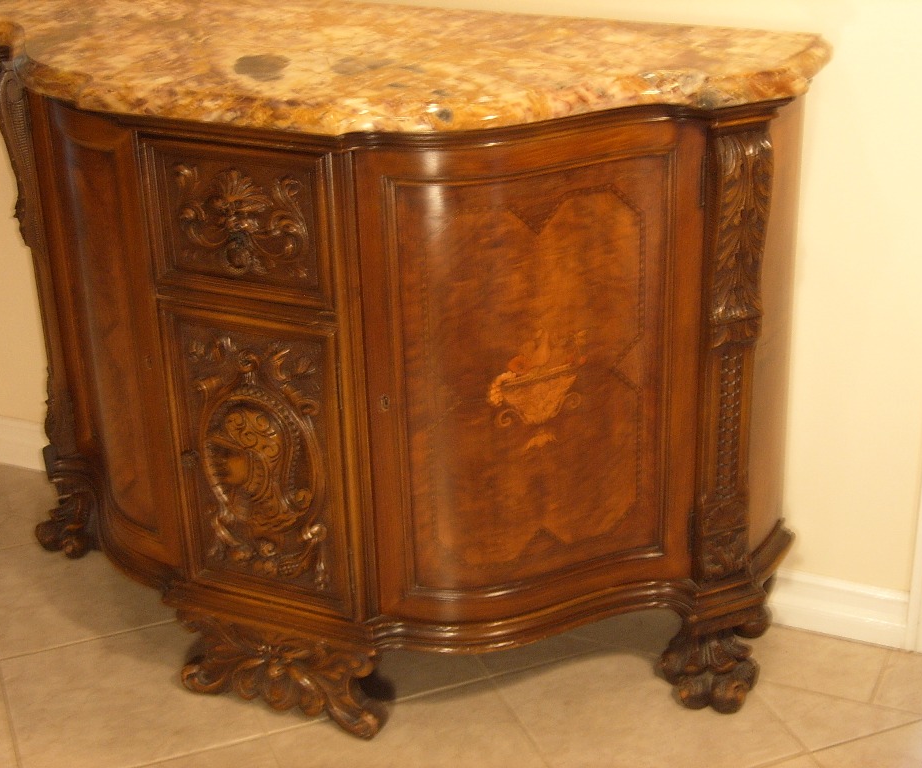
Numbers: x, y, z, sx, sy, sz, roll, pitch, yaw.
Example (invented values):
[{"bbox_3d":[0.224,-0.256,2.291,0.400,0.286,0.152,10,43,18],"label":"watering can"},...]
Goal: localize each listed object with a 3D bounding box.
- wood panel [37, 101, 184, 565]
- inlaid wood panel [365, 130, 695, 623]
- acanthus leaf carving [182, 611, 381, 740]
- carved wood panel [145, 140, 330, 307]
[{"bbox_3d":[-0.525,-0.098,2.327,0.069,0.641,0.431,-16,28,-27],"label":"wood panel"},{"bbox_3d":[0.097,0.004,2.064,0.431,0.641,0.069,-6,25,-9],"label":"inlaid wood panel"},{"bbox_3d":[-0.243,0.380,2.293,0.337,0.155,0.083,9,27,23],"label":"acanthus leaf carving"},{"bbox_3d":[-0.270,-0.196,2.006,0.252,0.193,0.033,9,27,23],"label":"carved wood panel"}]

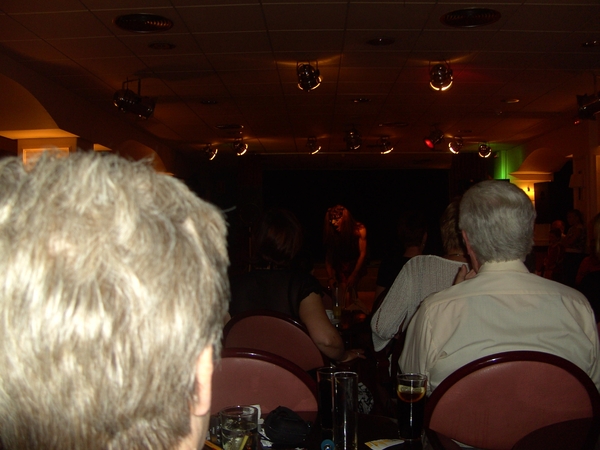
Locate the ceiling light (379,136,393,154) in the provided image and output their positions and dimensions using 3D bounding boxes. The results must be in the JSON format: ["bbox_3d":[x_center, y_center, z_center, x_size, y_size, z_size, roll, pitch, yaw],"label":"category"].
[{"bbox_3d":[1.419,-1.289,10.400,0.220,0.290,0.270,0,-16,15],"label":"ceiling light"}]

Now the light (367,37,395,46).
[{"bbox_3d":[0.649,-1.477,5.170,0.230,0.035,0.230,0,0,1],"label":"light"}]

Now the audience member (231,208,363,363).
[{"bbox_3d":[-0.020,0.540,3.100,0.580,1.260,0.780,0,0,5],"label":"audience member"}]

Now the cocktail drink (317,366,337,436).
[{"bbox_3d":[0.070,0.388,1.430,0.066,0.130,0.066,0,0,1],"label":"cocktail drink"}]

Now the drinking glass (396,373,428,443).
[{"bbox_3d":[0.240,0.392,1.380,0.065,0.130,0.065,0,0,1],"label":"drinking glass"}]

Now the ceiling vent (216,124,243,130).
[{"bbox_3d":[-1.032,-1.444,9.450,0.430,0.050,0.430,0,0,1],"label":"ceiling vent"}]

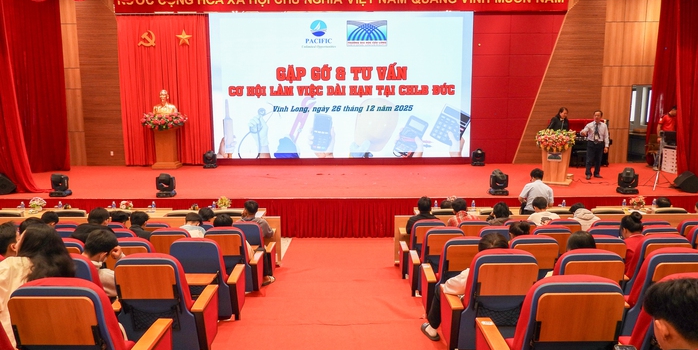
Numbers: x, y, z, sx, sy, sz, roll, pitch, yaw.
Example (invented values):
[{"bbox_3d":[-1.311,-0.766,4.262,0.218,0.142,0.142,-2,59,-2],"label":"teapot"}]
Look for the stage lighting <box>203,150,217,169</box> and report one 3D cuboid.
[{"bbox_3d":[-4.050,-0.439,14.150,0.410,0.500,0.360,0,8,-1],"label":"stage lighting"}]

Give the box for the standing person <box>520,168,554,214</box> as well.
[{"bbox_3d":[2.968,0.649,7.649,0.520,1.570,0.380,-1,7,-8],"label":"standing person"}]

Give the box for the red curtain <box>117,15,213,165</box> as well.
[{"bbox_3d":[-5.490,-2.440,14.500,2.720,4.450,0.200,0,8,-1],"label":"red curtain"}]

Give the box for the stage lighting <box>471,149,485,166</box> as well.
[{"bbox_3d":[3.980,-0.537,14.856,0.400,0.520,0.330,0,7,0],"label":"stage lighting"}]

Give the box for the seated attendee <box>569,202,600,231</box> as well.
[{"bbox_3d":[3.280,0.930,6.930,0.500,1.130,0.820,0,8,0],"label":"seated attendee"}]

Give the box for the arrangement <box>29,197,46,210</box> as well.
[{"bbox_3d":[-5.250,0.490,8.170,0.290,0.250,0.270,0,8,-1],"label":"arrangement"}]

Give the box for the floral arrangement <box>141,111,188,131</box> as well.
[{"bbox_3d":[-5.355,-1.540,14.065,1.380,0.540,0.720,0,7,0],"label":"floral arrangement"}]

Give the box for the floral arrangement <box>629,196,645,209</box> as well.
[{"bbox_3d":[5.012,0.486,8.405,0.280,0.230,0.270,0,7,0],"label":"floral arrangement"}]

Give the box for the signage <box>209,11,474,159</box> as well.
[{"bbox_3d":[-0.224,-2.650,14.375,7.700,4.300,0.150,0,8,-1],"label":"signage"}]

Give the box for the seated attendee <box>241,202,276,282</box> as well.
[{"bbox_3d":[-1.270,0.900,6.870,0.520,1.220,0.780,0,8,0],"label":"seated attendee"}]

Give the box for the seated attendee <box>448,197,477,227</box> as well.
[{"bbox_3d":[1.514,0.866,6.768,0.500,1.180,0.760,0,7,0],"label":"seated attendee"}]

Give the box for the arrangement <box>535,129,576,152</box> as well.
[{"bbox_3d":[4.576,-0.757,10.700,0.880,0.500,0.480,4,9,28],"label":"arrangement"}]

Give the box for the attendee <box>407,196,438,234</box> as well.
[{"bbox_3d":[0.994,0.859,6.767,0.500,1.190,0.760,0,7,0],"label":"attendee"}]

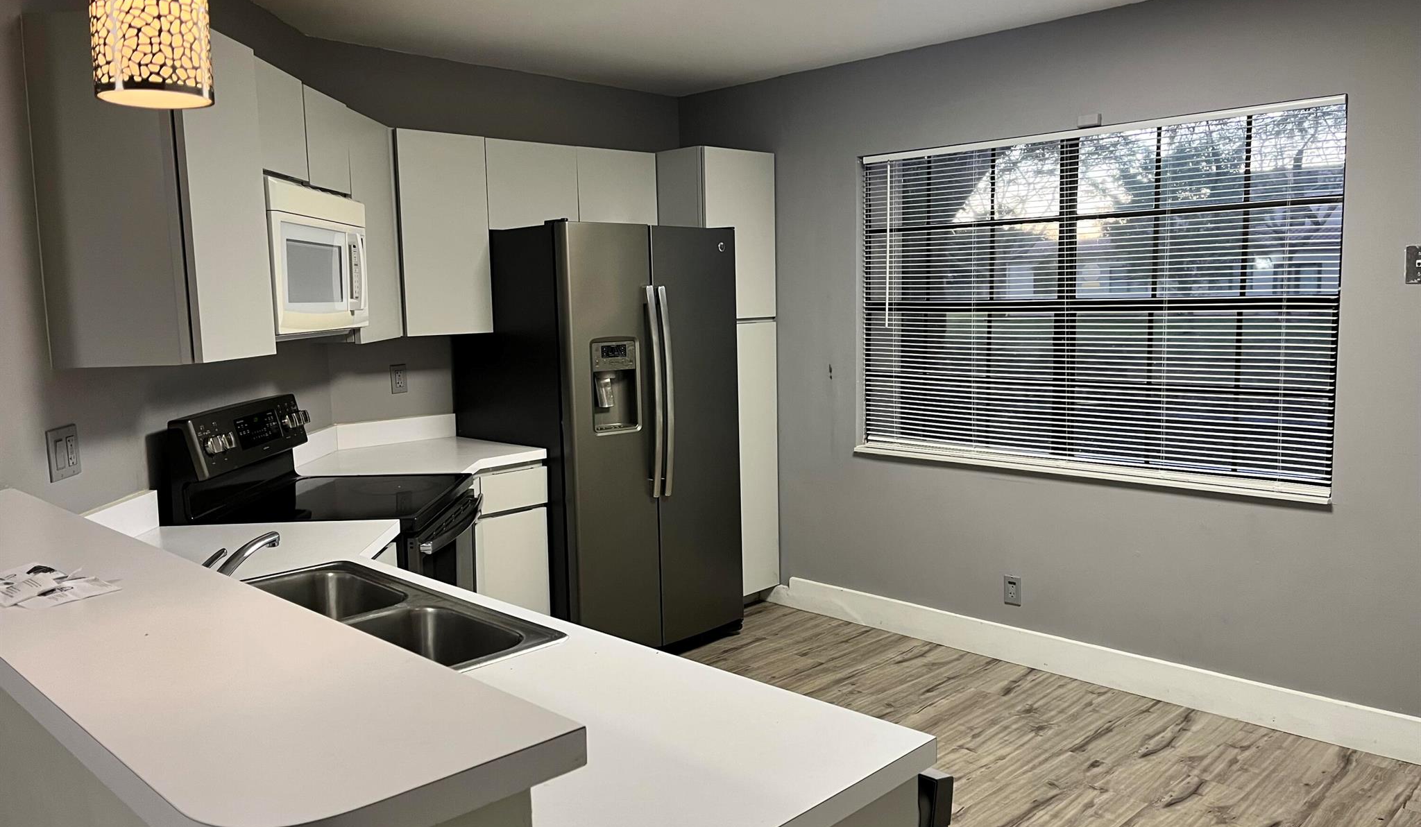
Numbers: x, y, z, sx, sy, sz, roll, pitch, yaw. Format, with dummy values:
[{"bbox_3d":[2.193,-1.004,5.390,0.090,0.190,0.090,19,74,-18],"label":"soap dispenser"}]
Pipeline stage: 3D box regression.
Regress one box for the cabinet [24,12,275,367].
[{"bbox_3d":[-1.309,-0.508,2.539,0.337,0.764,0.402,-1,6,0],"label":"cabinet"}]

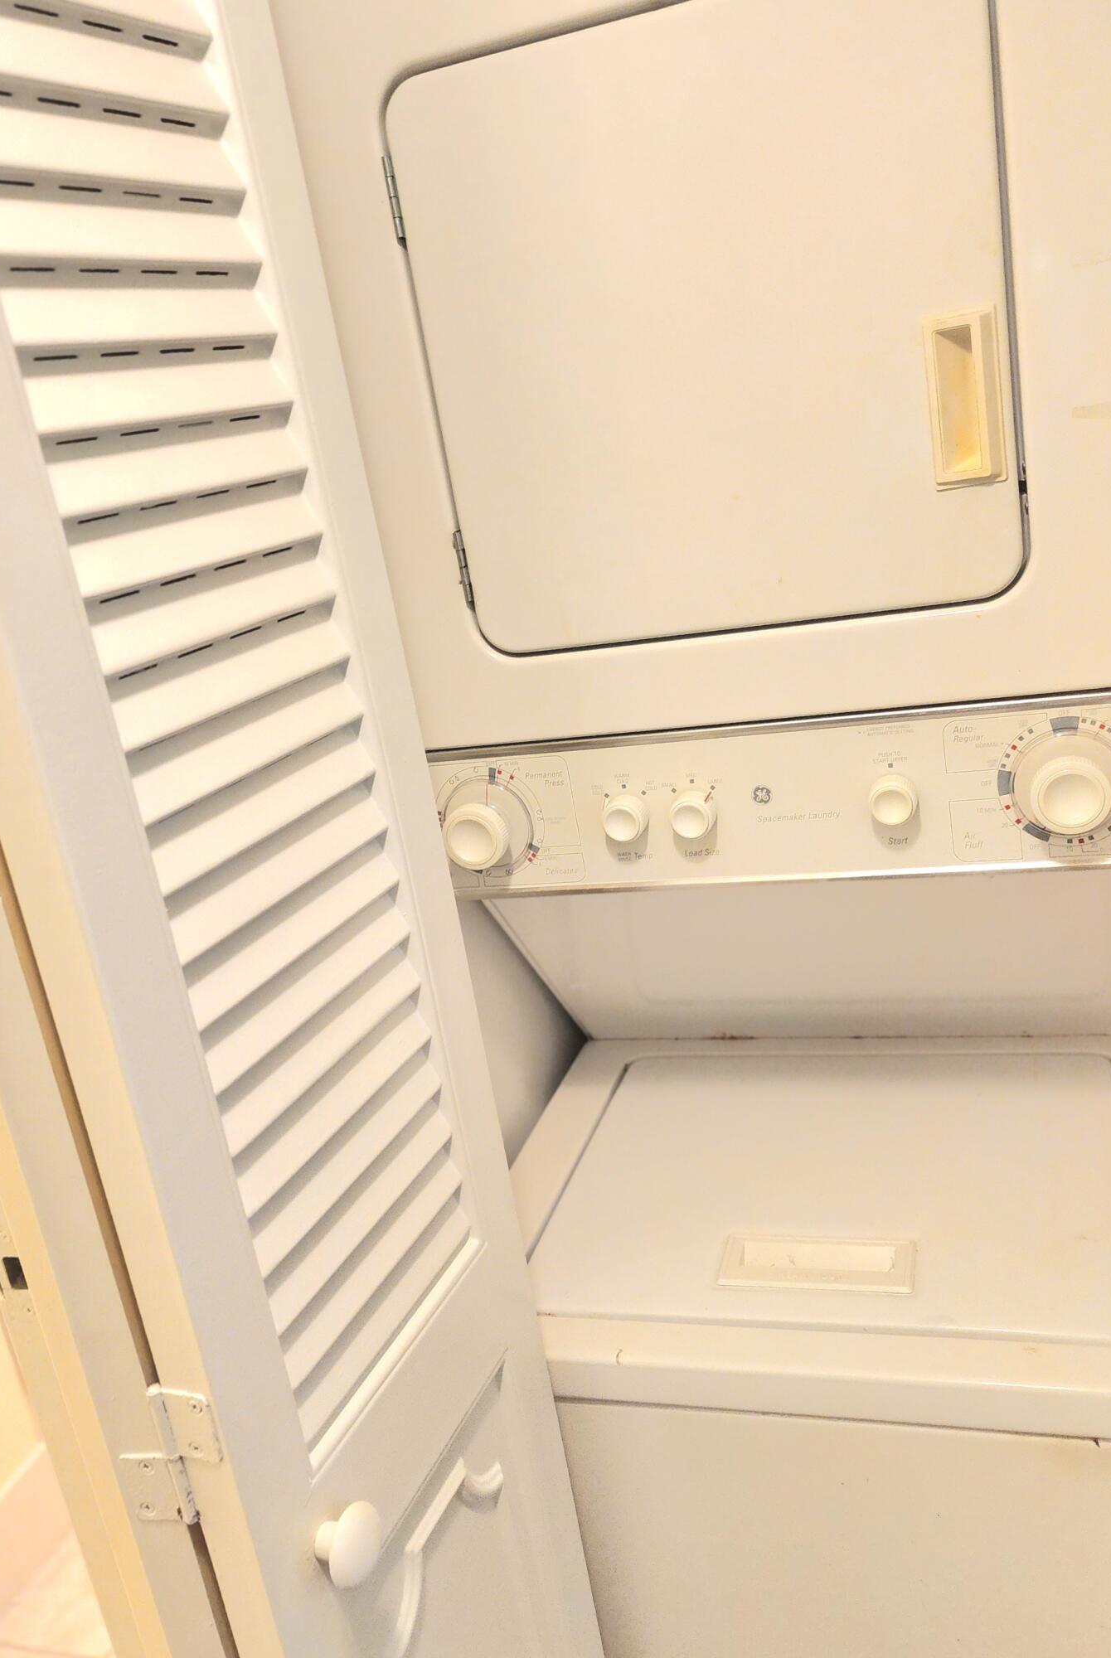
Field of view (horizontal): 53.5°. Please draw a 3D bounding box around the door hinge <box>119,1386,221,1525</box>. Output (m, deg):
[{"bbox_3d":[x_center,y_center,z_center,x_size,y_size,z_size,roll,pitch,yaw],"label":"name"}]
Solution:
[{"bbox_3d":[-0.191,0.311,0.544,0.058,0.080,0.013,-6,14,15],"label":"door hinge"}]

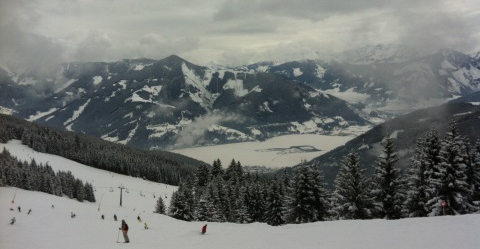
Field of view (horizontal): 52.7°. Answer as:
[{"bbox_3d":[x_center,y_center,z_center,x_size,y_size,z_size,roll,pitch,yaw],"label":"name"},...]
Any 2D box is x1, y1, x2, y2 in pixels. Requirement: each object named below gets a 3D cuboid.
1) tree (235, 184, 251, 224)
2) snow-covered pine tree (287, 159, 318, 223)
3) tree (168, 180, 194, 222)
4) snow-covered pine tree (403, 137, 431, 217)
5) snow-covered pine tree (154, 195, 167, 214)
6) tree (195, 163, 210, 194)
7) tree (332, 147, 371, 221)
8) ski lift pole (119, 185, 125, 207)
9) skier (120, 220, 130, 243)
[{"bbox_3d":[0.400,12.660,77.585,2.700,6.589,2.700,0,7,0],"label":"tree"},{"bbox_3d":[9.537,10.333,73.393,4.800,9.633,4.800,0,7,0],"label":"snow-covered pine tree"},{"bbox_3d":[-10.682,14.080,88.527,4.600,7.514,4.600,0,7,0],"label":"tree"},{"bbox_3d":[24.496,7.415,67.285,4.300,11.350,4.300,0,7,0],"label":"snow-covered pine tree"},{"bbox_3d":[-21.268,21.474,129.696,3.200,4.821,3.200,0,7,0],"label":"snow-covered pine tree"},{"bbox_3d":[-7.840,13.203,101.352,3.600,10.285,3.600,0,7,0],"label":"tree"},{"bbox_3d":[16.555,8.913,71.340,5.500,10.475,5.500,0,7,0],"label":"tree"},{"bbox_3d":[-64.584,39.259,264.224,3.600,12.319,1.600,5,9,37],"label":"ski lift pole"},{"bbox_3d":[-8.491,7.934,35.887,0.780,1.789,0.600,2,7,13],"label":"skier"}]

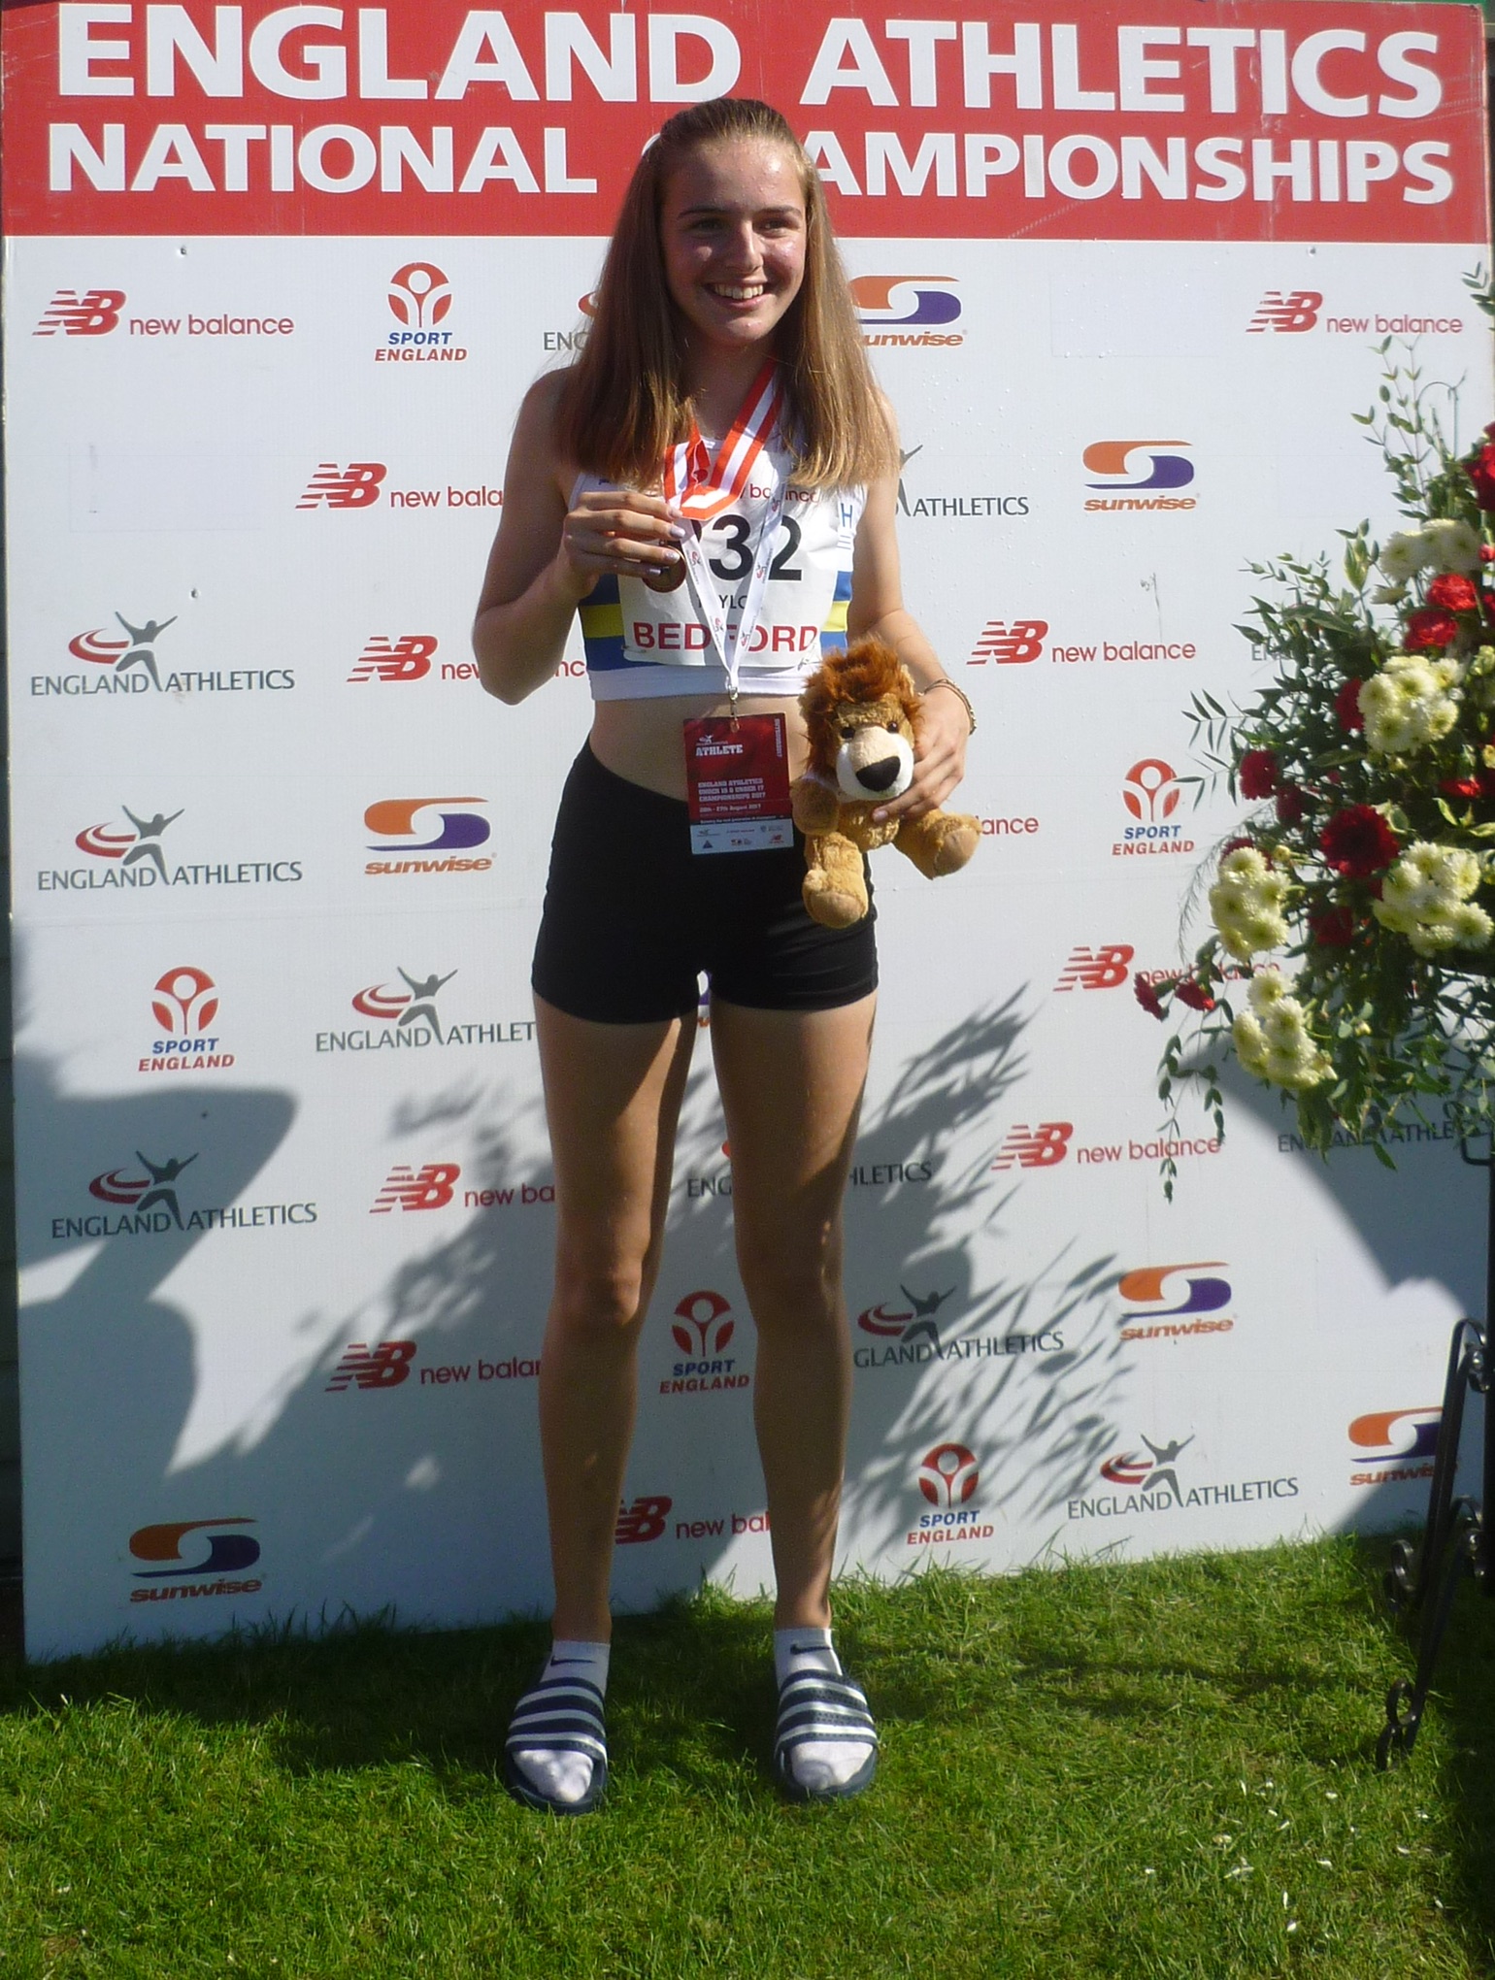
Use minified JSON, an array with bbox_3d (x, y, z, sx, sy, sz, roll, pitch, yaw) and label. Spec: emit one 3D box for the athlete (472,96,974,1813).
[{"bbox_3d":[-0.023,-0.055,1.650,0.490,1.670,0.330,-2,3,-2],"label":"athlete"}]

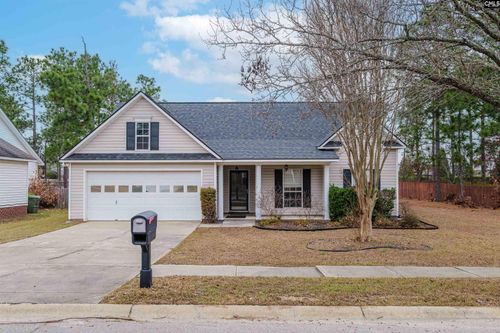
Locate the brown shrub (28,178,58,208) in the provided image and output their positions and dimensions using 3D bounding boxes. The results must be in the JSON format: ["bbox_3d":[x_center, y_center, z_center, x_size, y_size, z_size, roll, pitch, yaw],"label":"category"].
[{"bbox_3d":[-13.300,1.740,26.800,2.050,1.930,1.900,0,-2,0],"label":"brown shrub"}]

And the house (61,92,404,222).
[{"bbox_3d":[-0.490,-0.521,23.437,14.700,6.240,12.600,0,-2,0],"label":"house"}]

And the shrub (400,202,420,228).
[{"bbox_3d":[6.240,1.906,16.200,0.800,1.000,0.800,0,-2,0],"label":"shrub"}]

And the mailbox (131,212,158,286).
[{"bbox_3d":[-1.730,1.383,6.902,0.260,1.250,0.560,0,-2,4],"label":"mailbox"}]

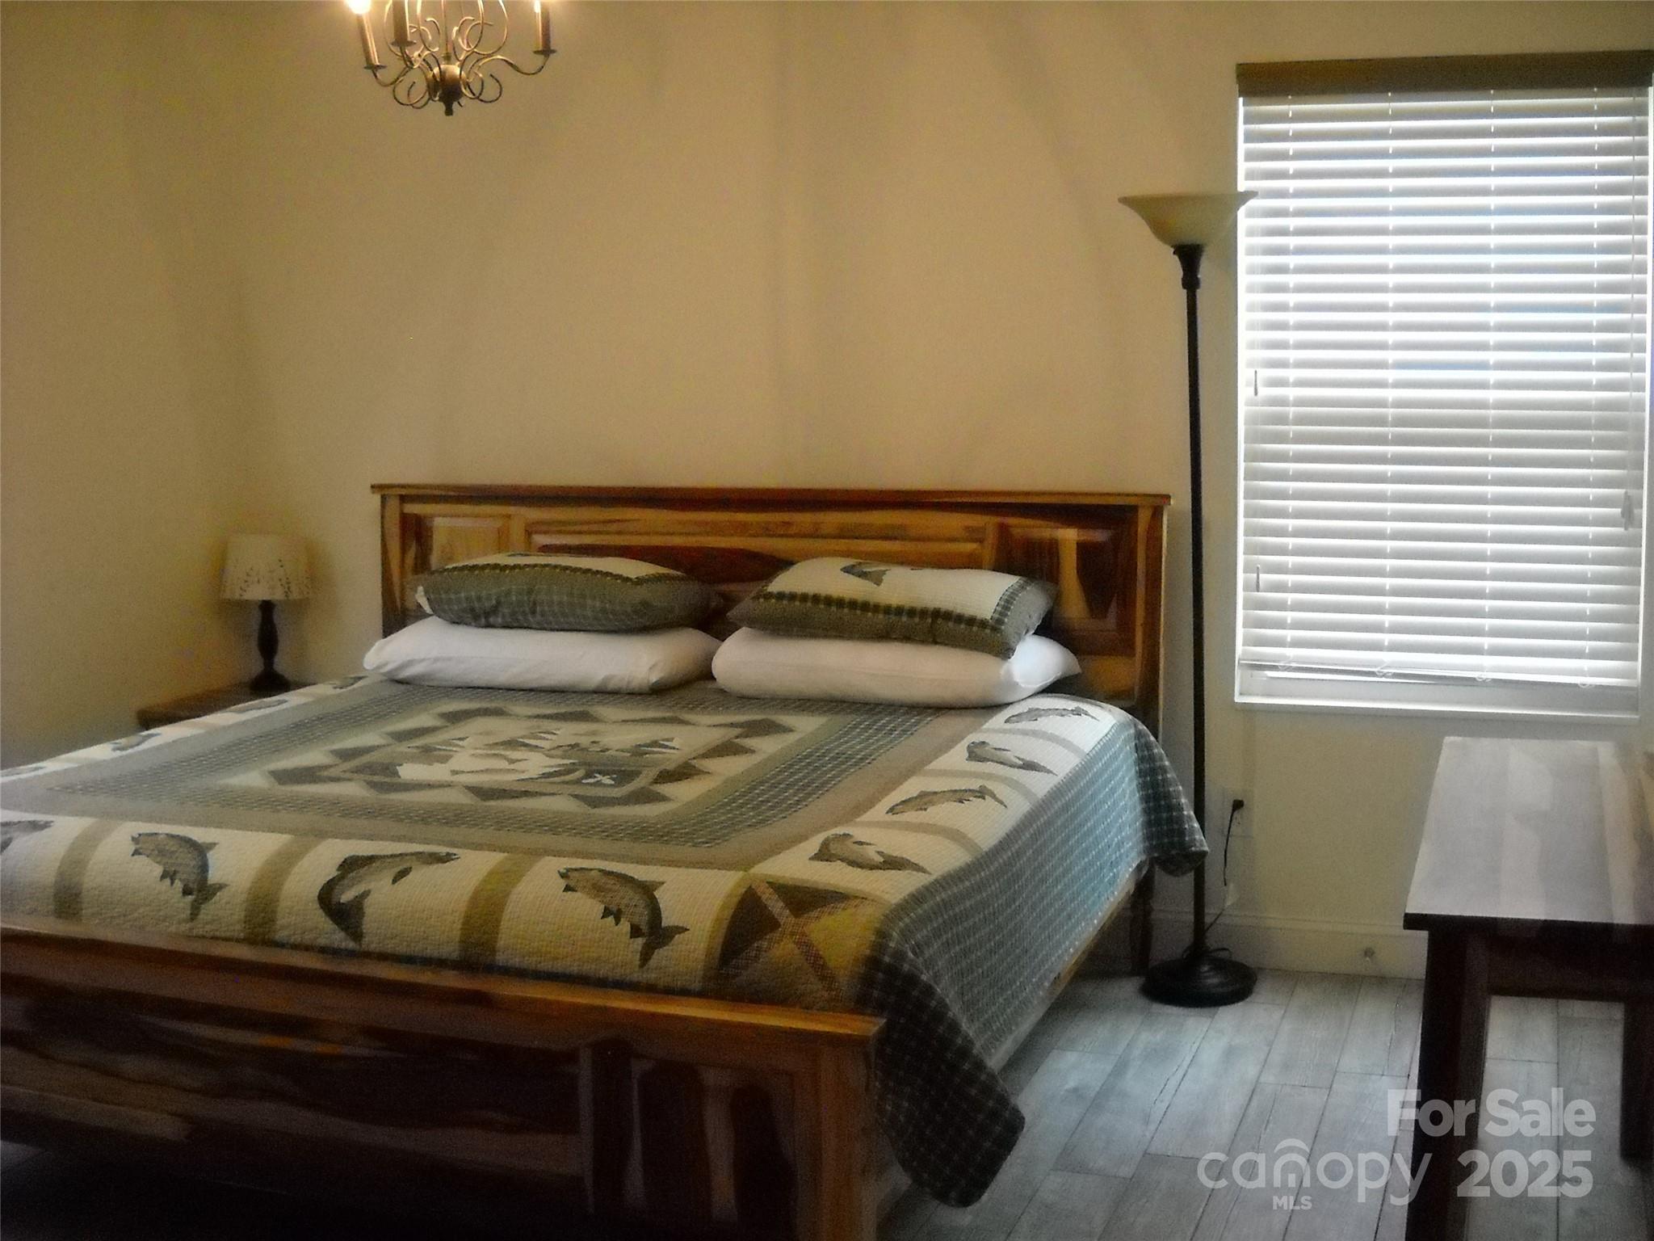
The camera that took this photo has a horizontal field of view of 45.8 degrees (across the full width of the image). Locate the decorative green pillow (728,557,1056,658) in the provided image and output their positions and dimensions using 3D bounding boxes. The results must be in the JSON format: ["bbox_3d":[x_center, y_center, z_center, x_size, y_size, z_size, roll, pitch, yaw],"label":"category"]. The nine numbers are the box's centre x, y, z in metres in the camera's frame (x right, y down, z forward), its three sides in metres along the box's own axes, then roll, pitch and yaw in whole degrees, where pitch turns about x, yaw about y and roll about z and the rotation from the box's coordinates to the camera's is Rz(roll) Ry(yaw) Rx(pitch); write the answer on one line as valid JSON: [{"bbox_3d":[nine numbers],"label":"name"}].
[{"bbox_3d":[0.149,-0.037,4.458,0.670,0.150,0.450,6,19,18],"label":"decorative green pillow"}]

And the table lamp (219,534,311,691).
[{"bbox_3d":[-1.504,-0.015,5.248,0.240,0.415,0.240,2,9,20],"label":"table lamp"}]

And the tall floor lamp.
[{"bbox_3d":[0.820,-0.044,4.360,0.305,1.810,0.305,2,9,20],"label":"tall floor lamp"}]

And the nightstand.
[{"bbox_3d":[-1.470,0.486,5.179,0.455,0.580,0.500,2,9,20],"label":"nightstand"}]

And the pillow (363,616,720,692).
[{"bbox_3d":[-0.696,0.068,4.766,0.840,0.155,0.470,2,9,20],"label":"pillow"}]

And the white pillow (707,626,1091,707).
[{"bbox_3d":[0.170,0.100,4.446,0.830,0.155,0.470,2,9,20],"label":"white pillow"}]

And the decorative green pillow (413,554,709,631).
[{"bbox_3d":[-0.629,-0.073,4.719,0.680,0.170,0.460,2,9,20],"label":"decorative green pillow"}]

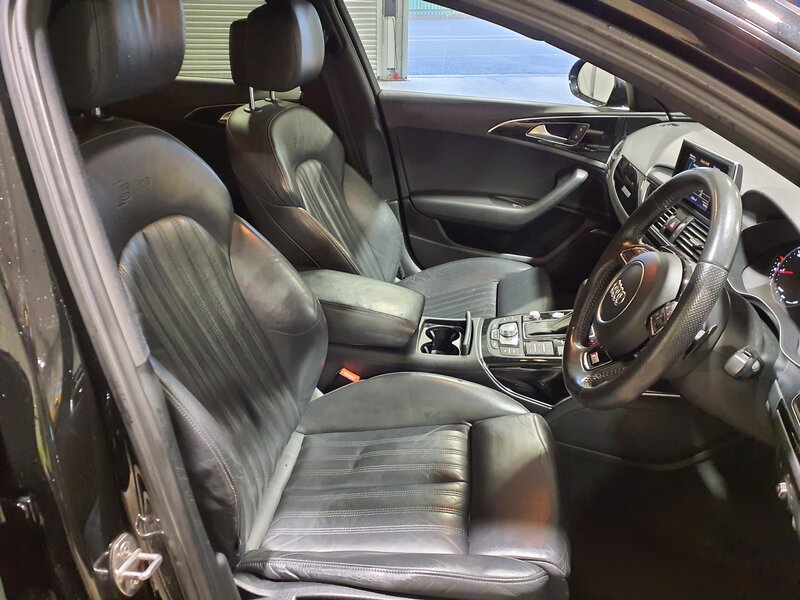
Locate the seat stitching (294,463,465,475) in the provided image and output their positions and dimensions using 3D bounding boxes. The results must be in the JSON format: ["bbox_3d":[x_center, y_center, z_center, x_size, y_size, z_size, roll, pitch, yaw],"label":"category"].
[{"bbox_3d":[-0.042,0.326,1.194,0.334,0.010,0.016,-4,28,10],"label":"seat stitching"}]

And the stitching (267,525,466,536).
[{"bbox_3d":[-0.061,0.396,1.068,0.350,0.010,0.016,-4,28,10],"label":"stitching"}]

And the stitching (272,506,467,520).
[{"bbox_3d":[-0.059,0.378,1.102,0.351,0.010,0.016,-4,28,10],"label":"stitching"}]

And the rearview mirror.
[{"bbox_3d":[0.640,-0.688,1.983,0.115,0.148,0.210,-5,29,-8],"label":"rearview mirror"}]

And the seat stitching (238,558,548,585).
[{"bbox_3d":[-0.020,0.401,0.925,0.462,0.022,0.024,-3,28,11],"label":"seat stitching"}]

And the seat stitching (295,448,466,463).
[{"bbox_3d":[-0.041,0.308,1.229,0.343,0.010,0.016,-4,28,10],"label":"seat stitching"}]

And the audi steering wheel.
[{"bbox_3d":[0.359,-0.009,0.898,0.100,0.370,0.375,26,30,-4],"label":"audi steering wheel"}]

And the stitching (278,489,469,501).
[{"bbox_3d":[-0.051,0.357,1.138,0.345,0.010,0.016,-4,28,10],"label":"stitching"}]

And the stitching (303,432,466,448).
[{"bbox_3d":[-0.035,0.287,1.268,0.339,0.010,0.016,-4,28,10],"label":"stitching"}]

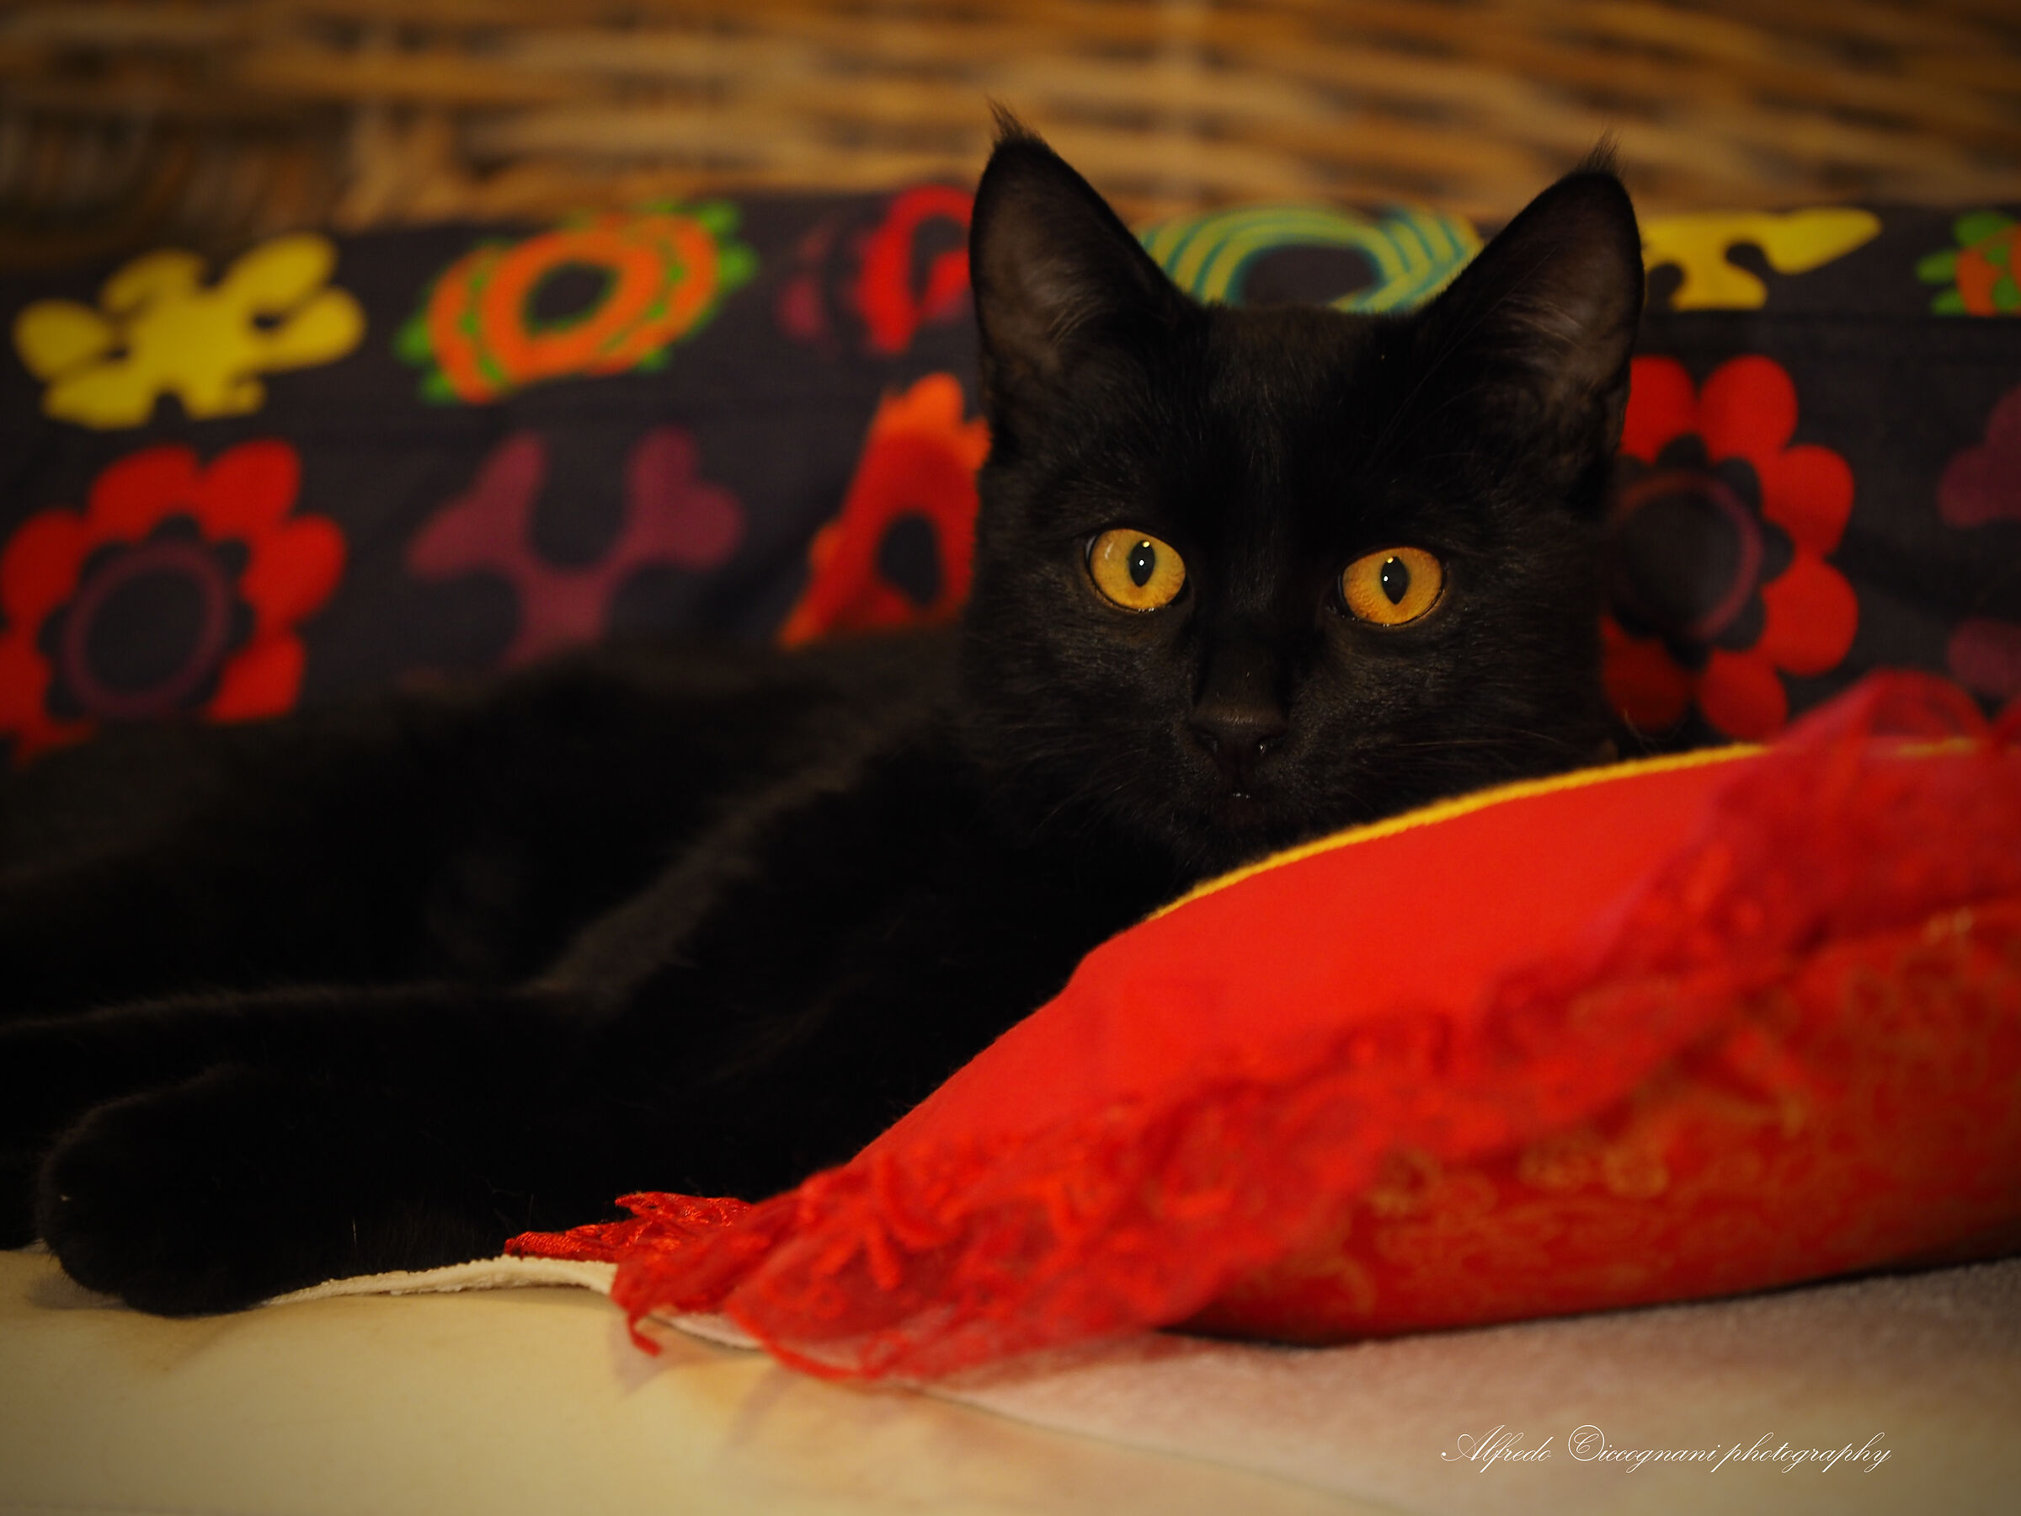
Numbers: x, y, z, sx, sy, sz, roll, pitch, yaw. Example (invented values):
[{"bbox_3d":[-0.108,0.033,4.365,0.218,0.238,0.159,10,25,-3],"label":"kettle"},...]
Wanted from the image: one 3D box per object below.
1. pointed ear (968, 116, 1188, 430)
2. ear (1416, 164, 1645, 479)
[{"bbox_3d":[0.011,-0.074,2.685,0.034,0.049,0.025,-8,-2,23],"label":"pointed ear"},{"bbox_3d":[0.079,-0.067,2.675,0.034,0.049,0.025,10,-2,-15],"label":"ear"}]

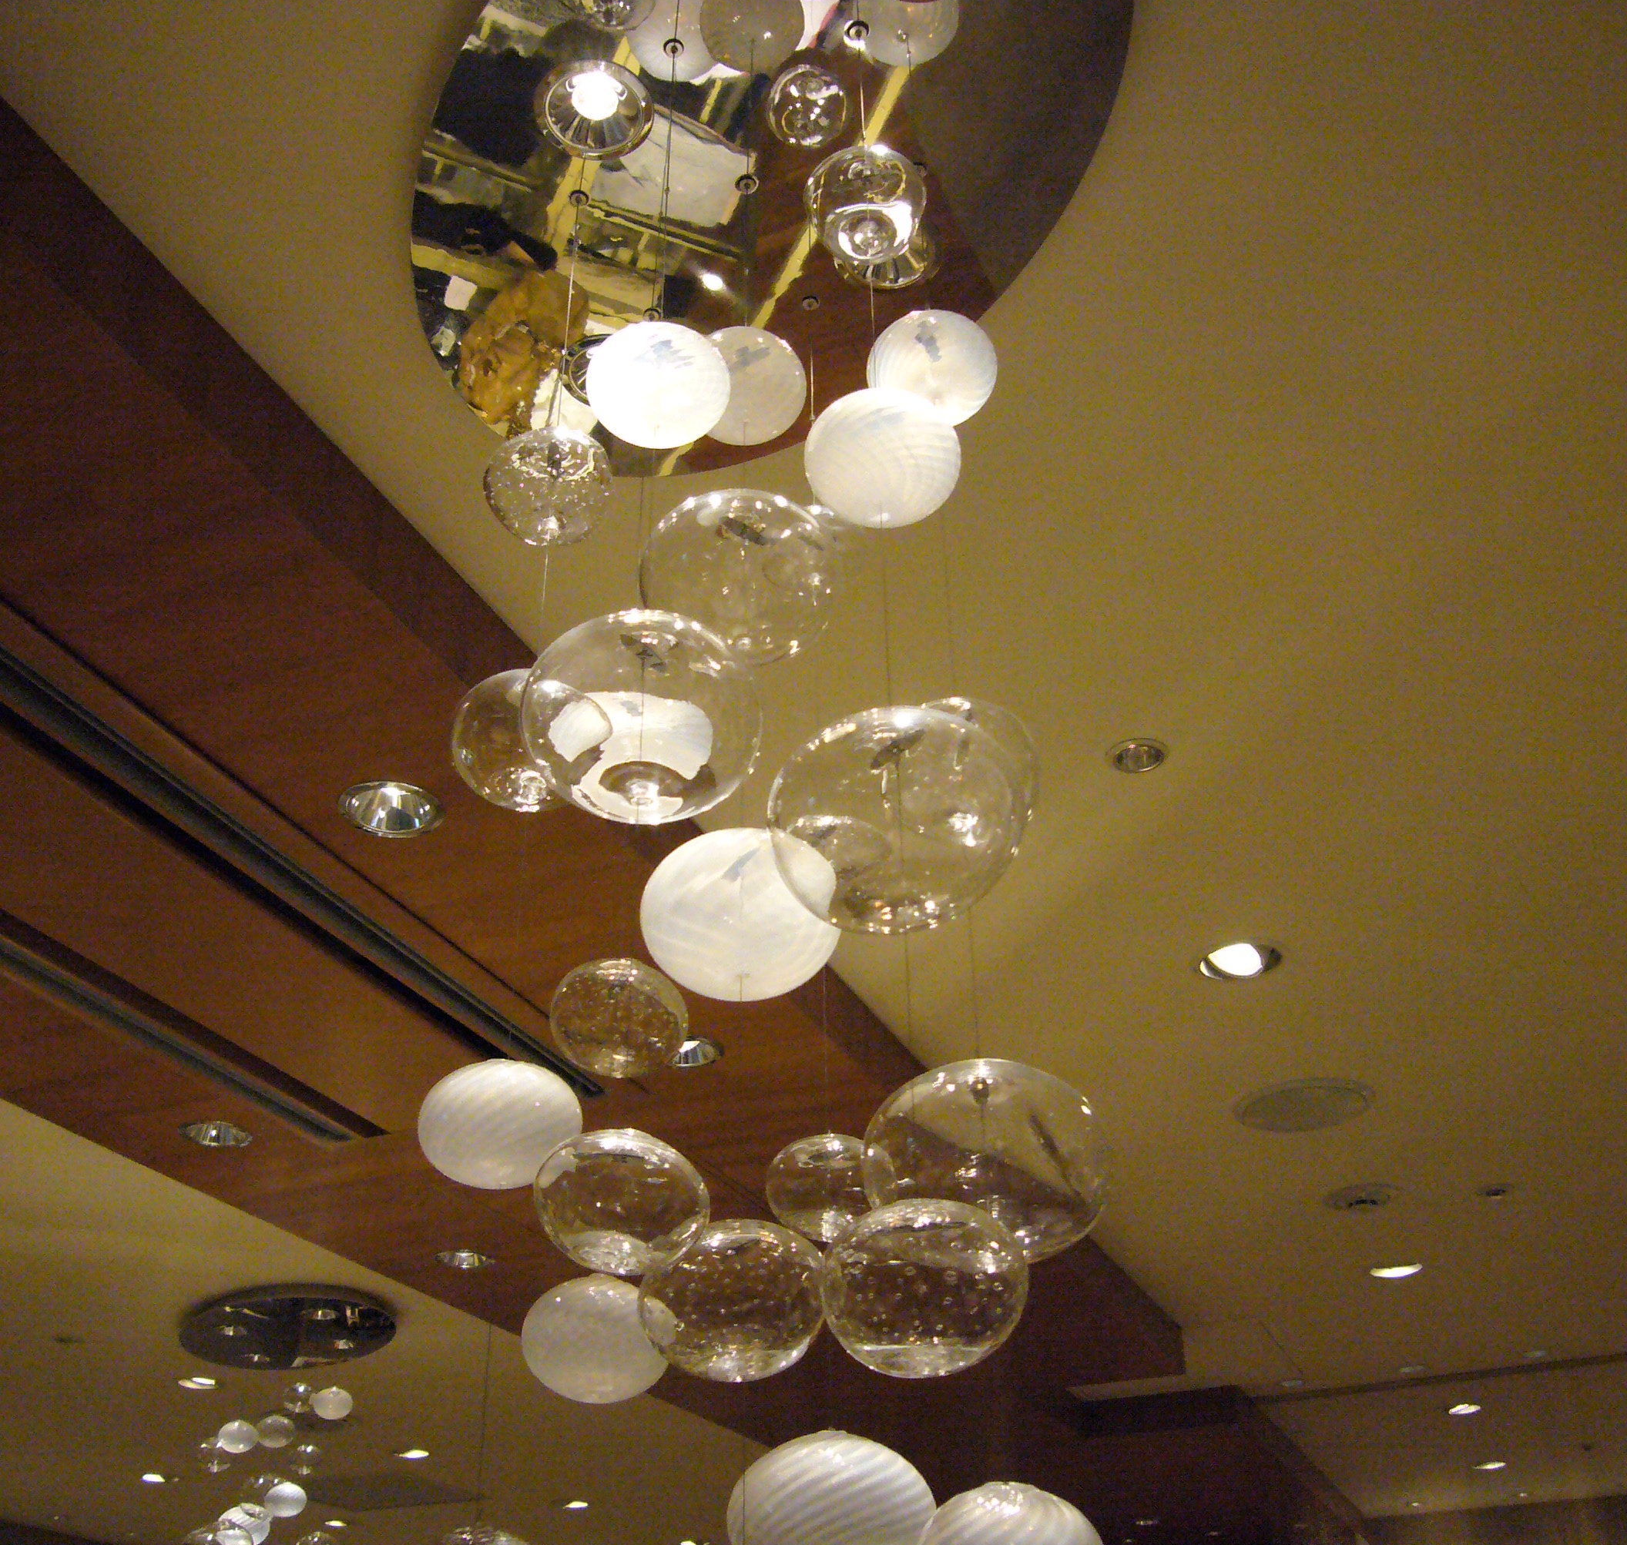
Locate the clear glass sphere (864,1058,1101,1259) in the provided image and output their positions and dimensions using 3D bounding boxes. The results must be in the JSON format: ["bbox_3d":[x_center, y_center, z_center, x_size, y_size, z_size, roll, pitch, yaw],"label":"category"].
[{"bbox_3d":[0.135,0.307,1.393,0.189,0.153,0.189,-1,-33,0],"label":"clear glass sphere"}]

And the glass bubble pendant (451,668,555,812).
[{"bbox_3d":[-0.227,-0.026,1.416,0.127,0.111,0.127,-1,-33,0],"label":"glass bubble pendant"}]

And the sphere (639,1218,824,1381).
[{"bbox_3d":[-0.061,0.400,1.330,0.140,0.114,0.140,-1,-33,0],"label":"sphere"}]

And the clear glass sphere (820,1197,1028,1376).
[{"bbox_3d":[0.073,0.338,1.156,0.135,0.111,0.135,-1,-33,0],"label":"clear glass sphere"}]

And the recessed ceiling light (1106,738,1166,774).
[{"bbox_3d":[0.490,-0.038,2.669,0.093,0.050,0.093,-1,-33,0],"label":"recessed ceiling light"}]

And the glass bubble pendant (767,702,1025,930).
[{"bbox_3d":[0.061,0.035,1.347,0.193,0.162,0.193,-1,-33,0],"label":"glass bubble pendant"}]

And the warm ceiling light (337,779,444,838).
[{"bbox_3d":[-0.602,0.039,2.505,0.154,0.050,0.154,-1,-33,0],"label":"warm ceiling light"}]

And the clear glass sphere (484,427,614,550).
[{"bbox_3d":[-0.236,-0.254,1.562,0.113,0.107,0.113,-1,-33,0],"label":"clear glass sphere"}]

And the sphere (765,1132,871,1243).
[{"bbox_3d":[0.016,0.374,1.577,0.116,0.093,0.116,-1,-33,0],"label":"sphere"}]

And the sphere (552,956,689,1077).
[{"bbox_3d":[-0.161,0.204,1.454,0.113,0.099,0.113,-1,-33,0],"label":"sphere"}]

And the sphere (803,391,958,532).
[{"bbox_3d":[0.062,-0.276,1.548,0.137,0.108,0.137,-1,-33,0],"label":"sphere"}]

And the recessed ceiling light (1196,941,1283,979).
[{"bbox_3d":[0.911,0.391,3.769,0.176,0.050,0.176,-1,-33,0],"label":"recessed ceiling light"}]

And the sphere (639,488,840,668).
[{"bbox_3d":[-0.070,-0.189,1.713,0.198,0.158,0.198,-1,-33,0],"label":"sphere"}]

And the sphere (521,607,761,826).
[{"bbox_3d":[-0.138,-0.043,1.418,0.193,0.162,0.193,-1,-33,0],"label":"sphere"}]

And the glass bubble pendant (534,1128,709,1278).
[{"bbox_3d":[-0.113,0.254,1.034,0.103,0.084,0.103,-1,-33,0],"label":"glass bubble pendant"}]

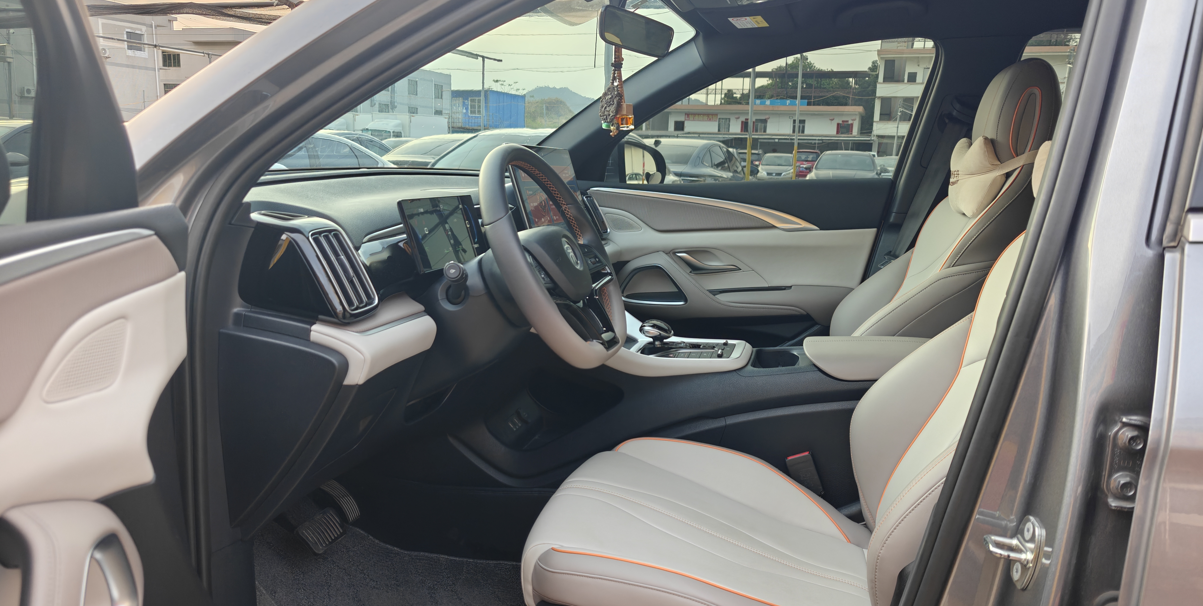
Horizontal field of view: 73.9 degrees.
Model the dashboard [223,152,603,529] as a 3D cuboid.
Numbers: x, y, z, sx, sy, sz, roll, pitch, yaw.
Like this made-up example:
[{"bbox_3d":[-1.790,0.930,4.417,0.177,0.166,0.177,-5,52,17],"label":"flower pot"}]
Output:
[{"bbox_3d":[-0.302,-0.073,1.643,0.550,0.500,1.440,4,11,17],"label":"dashboard"}]

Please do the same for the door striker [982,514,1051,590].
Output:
[{"bbox_3d":[0.338,0.203,0.651,0.045,0.060,0.043,4,11,17],"label":"door striker"}]

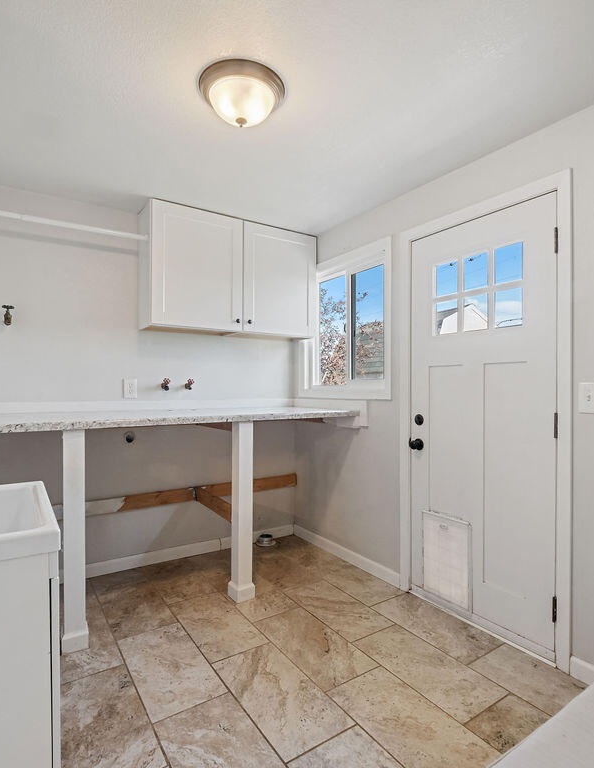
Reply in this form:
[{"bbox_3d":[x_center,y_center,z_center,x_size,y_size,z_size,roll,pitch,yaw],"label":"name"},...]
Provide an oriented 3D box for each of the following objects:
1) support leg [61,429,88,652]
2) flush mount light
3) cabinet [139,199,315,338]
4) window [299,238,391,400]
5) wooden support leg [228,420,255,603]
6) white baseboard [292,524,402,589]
[{"bbox_3d":[-1.052,0.723,1.968,0.108,1.030,0.103,0,0,-31],"label":"support leg"},{"bbox_3d":[-0.212,-1.070,1.610,0.335,0.142,0.335,0,0,0],"label":"flush mount light"},{"bbox_3d":[-0.456,-0.738,2.976,1.210,0.765,0.320,0,0,-31],"label":"cabinet"},{"bbox_3d":[0.322,-0.405,2.989,0.080,1.020,0.980,0,0,-35],"label":"window"},{"bbox_3d":[-0.319,0.723,2.410,0.107,1.030,0.106,0,0,-31],"label":"wooden support leg"},{"bbox_3d":[0.305,1.202,2.963,0.015,0.083,1.115,0,0,-36],"label":"white baseboard"}]

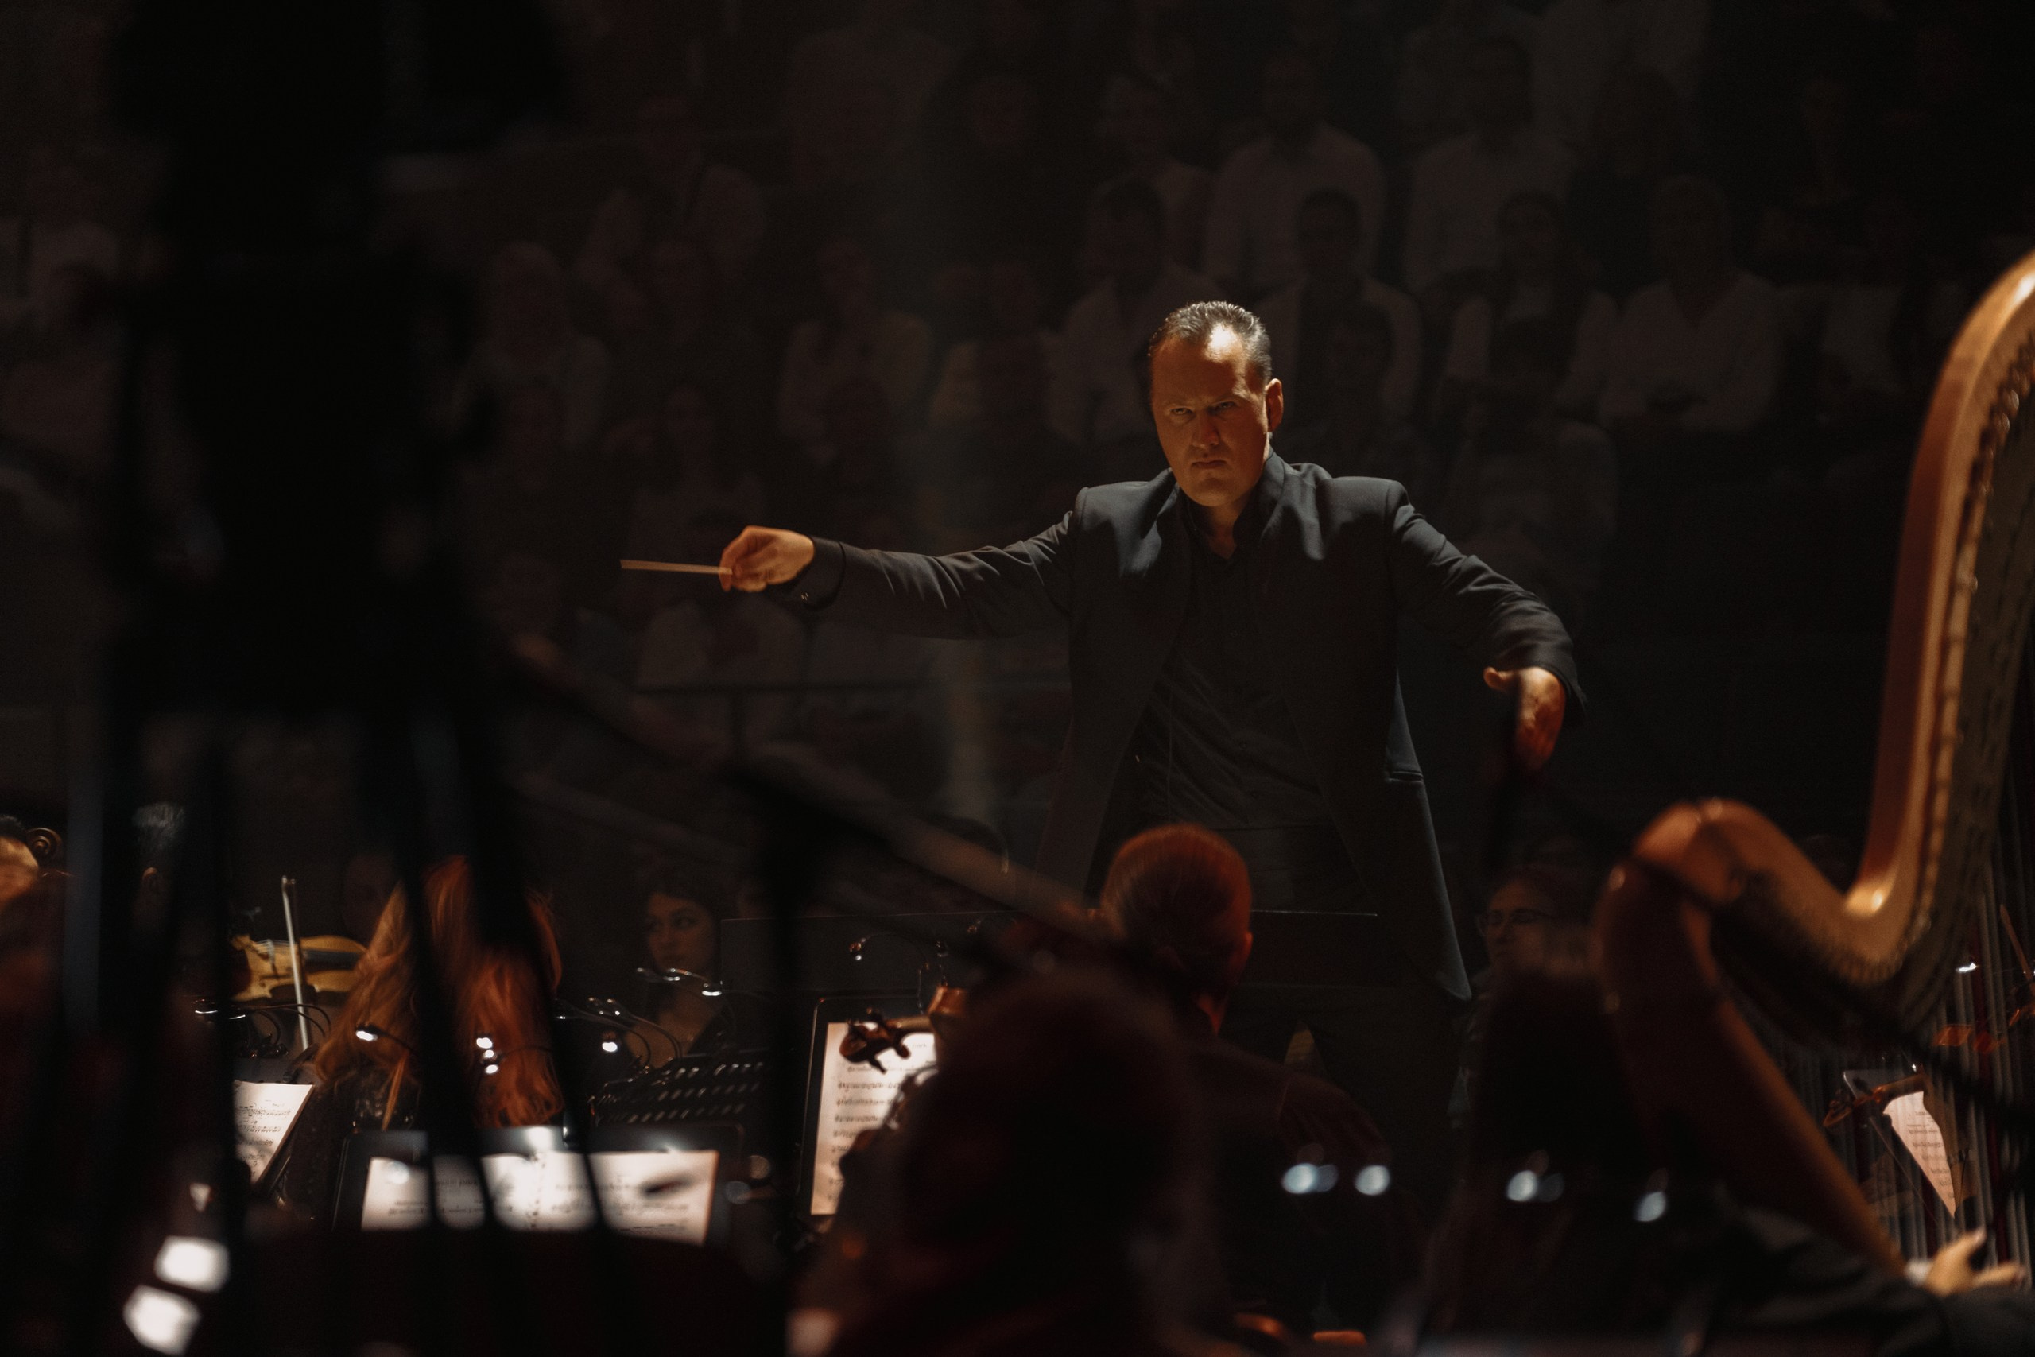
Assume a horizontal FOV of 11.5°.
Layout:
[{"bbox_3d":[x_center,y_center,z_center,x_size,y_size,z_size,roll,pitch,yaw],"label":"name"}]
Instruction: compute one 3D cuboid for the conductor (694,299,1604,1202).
[{"bbox_3d":[0.177,0.394,12.900,1.040,1.750,0.620,0,0,16],"label":"conductor"}]

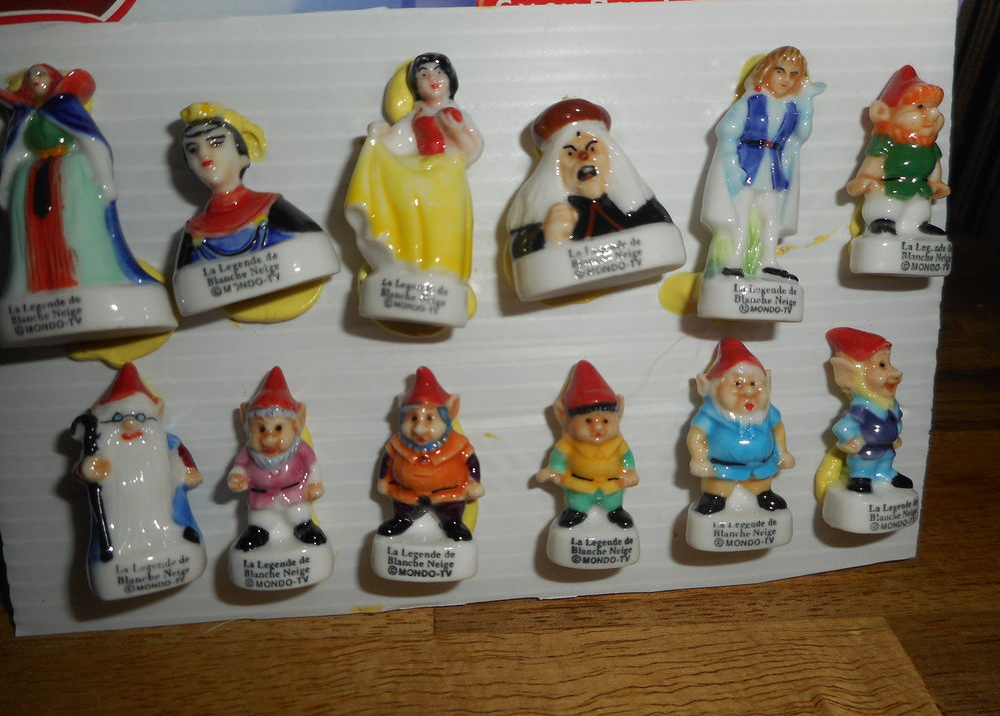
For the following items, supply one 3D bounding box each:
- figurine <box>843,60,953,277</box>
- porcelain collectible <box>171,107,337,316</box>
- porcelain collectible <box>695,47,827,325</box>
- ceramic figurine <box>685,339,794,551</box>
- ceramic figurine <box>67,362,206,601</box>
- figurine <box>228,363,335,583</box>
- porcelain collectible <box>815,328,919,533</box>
[{"bbox_3d":[0.058,-0.027,0.105,0.014,0.029,0.011,-1,8,-6],"label":"figurine"},{"bbox_3d":[-0.040,-0.025,0.112,0.025,0.030,0.012,-13,10,-4],"label":"porcelain collectible"},{"bbox_3d":[0.039,-0.025,0.104,0.017,0.038,0.012,2,8,-5],"label":"porcelain collectible"},{"bbox_3d":[0.036,0.012,0.109,0.017,0.030,0.011,-5,8,-5],"label":"ceramic figurine"},{"bbox_3d":[-0.053,0.017,0.105,0.017,0.032,0.013,-4,8,-18],"label":"ceramic figurine"},{"bbox_3d":[-0.037,0.019,0.120,0.017,0.035,0.013,-1,9,-8],"label":"figurine"},{"bbox_3d":[0.064,0.011,0.126,0.015,0.034,0.012,-10,10,-22],"label":"porcelain collectible"}]

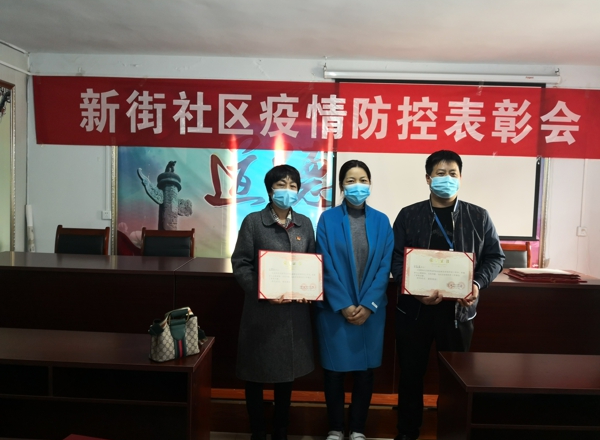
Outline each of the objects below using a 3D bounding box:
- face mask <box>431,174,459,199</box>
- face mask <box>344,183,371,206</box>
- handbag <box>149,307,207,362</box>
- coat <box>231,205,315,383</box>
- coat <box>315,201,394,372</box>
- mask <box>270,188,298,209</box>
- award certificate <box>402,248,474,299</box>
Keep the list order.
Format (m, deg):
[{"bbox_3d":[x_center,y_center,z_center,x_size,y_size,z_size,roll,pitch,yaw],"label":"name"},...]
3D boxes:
[{"bbox_3d":[0.807,-0.181,2.600,0.155,0.120,0.085,1,2,5],"label":"face mask"},{"bbox_3d":[0.323,-0.142,2.630,0.145,0.115,0.085,1,2,-2],"label":"face mask"},{"bbox_3d":[-0.516,0.457,1.961,0.220,0.195,0.110,-1,3,-42],"label":"handbag"},{"bbox_3d":[-0.145,0.402,2.670,0.470,0.980,0.320,0,2,-12],"label":"coat"},{"bbox_3d":[0.314,0.375,2.700,0.445,0.950,0.290,1,2,-4],"label":"coat"},{"bbox_3d":[-0.085,-0.118,2.580,0.145,0.115,0.085,0,2,-12],"label":"mask"},{"bbox_3d":[0.736,0.286,2.480,0.380,0.260,0.030,4,-8,0],"label":"award certificate"}]

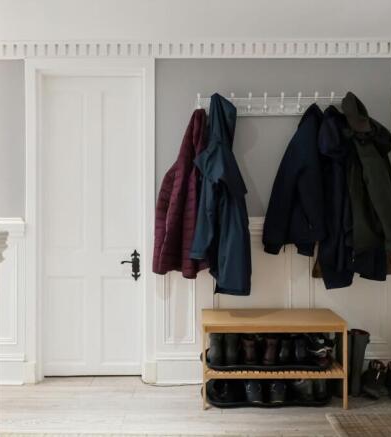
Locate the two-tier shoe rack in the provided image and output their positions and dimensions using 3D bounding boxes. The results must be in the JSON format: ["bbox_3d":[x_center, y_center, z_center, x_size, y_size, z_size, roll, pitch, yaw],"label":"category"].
[{"bbox_3d":[0.451,0.834,2.639,0.817,0.488,0.348,0,0,0],"label":"two-tier shoe rack"}]

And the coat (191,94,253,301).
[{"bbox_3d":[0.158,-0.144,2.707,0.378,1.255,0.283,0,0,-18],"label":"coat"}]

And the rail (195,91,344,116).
[{"bbox_3d":[0.492,-0.739,2.823,0.991,0.161,0.091,0,0,0],"label":"rail"}]

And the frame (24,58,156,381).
[{"bbox_3d":[-0.681,0.019,2.894,0.853,2.118,0.131,0,0,0],"label":"frame"}]

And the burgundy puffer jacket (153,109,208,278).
[{"bbox_3d":[-0.086,-0.153,2.727,0.359,1.062,0.263,0,0,0],"label":"burgundy puffer jacket"}]

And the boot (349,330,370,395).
[{"bbox_3d":[1.010,0.883,2.752,0.126,0.389,0.263,0,0,0],"label":"boot"}]

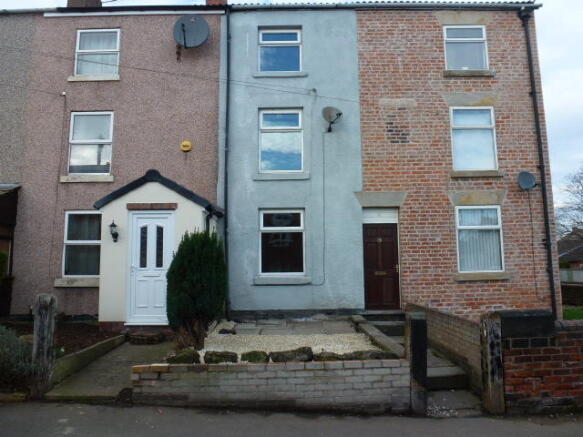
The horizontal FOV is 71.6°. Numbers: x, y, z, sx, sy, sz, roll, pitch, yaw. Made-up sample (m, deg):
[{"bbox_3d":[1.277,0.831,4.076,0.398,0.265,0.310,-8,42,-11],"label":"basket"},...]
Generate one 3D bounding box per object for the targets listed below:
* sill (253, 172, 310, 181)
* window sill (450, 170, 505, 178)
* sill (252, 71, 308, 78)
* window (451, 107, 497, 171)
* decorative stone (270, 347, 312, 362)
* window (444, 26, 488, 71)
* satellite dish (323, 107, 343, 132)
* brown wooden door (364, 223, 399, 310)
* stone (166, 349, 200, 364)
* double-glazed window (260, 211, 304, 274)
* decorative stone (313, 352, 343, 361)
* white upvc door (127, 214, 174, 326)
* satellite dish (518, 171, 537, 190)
[{"bbox_3d":[-0.225,-0.962,9.459,1.290,0.165,0.170,-1,-7,0],"label":"sill"},{"bbox_3d":[4.304,-1.015,9.434,1.200,0.160,0.170,-1,-7,0],"label":"window sill"},{"bbox_3d":[-0.249,-3.354,9.525,1.293,0.130,0.150,-1,-7,-1],"label":"sill"},{"bbox_3d":[4.288,-1.875,9.512,1.054,1.534,0.090,-1,-7,-1],"label":"window"},{"bbox_3d":[-0.006,1.646,4.894,0.510,0.150,0.250,-1,-7,-1],"label":"decorative stone"},{"bbox_3d":[4.212,-4.104,9.768,1.046,1.122,0.090,-1,-7,-1],"label":"window"},{"bbox_3d":[0.947,-2.282,9.332,0.450,0.530,0.380,2,-7,-22],"label":"satellite dish"},{"bbox_3d":[2.073,1.110,9.310,0.820,1.980,0.070,-1,-7,0],"label":"brown wooden door"},{"bbox_3d":[-1.402,1.802,5.252,0.420,0.165,0.250,-1,-7,0],"label":"stone"},{"bbox_3d":[-0.206,0.544,9.323,1.020,1.480,0.090,-1,-7,0],"label":"double-glazed window"},{"bbox_3d":[0.438,1.669,4.900,0.357,0.085,0.200,-1,-7,-1],"label":"decorative stone"},{"bbox_3d":[-2.559,0.892,7.409,0.865,2.071,0.090,-1,-7,-1],"label":"white upvc door"},{"bbox_3d":[5.338,-0.848,9.131,0.430,0.420,0.310,2,-7,-18],"label":"satellite dish"}]

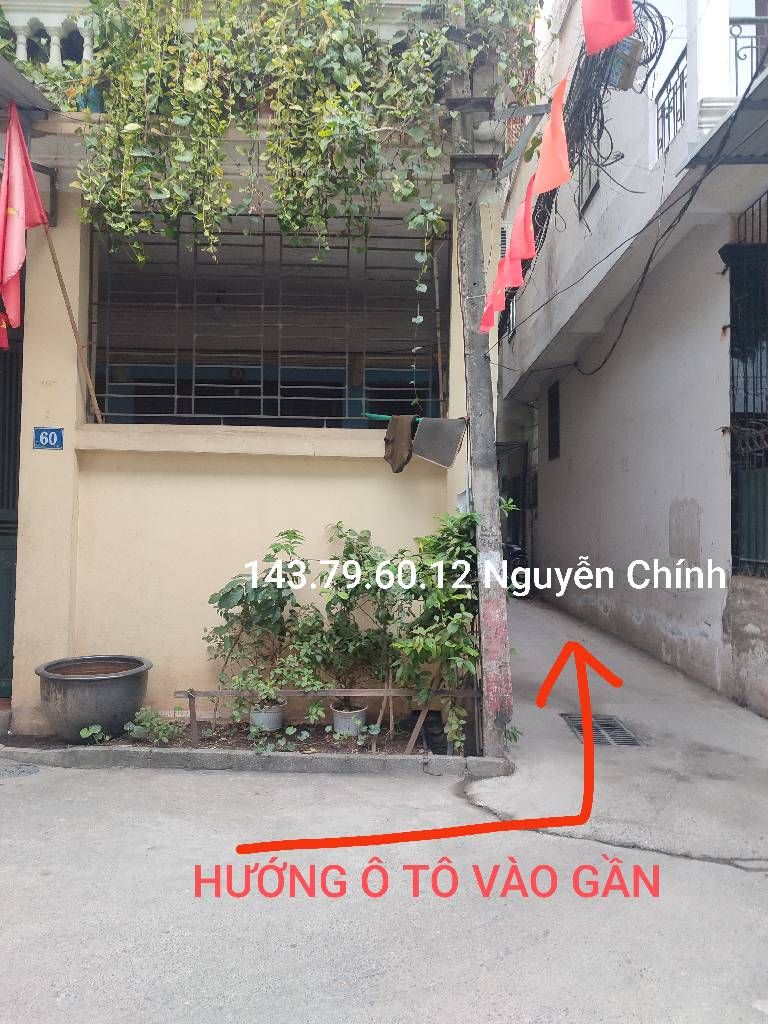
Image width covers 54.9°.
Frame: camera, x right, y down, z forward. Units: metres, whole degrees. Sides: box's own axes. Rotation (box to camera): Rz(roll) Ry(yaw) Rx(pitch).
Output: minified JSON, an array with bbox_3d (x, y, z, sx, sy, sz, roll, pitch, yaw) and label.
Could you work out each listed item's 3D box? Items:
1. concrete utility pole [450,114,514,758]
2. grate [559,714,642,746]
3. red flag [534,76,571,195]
[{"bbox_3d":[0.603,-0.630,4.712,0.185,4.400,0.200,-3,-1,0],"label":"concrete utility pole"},{"bbox_3d":[1.587,1.613,5.420,0.410,0.040,0.760,1,-1,3],"label":"grate"},{"bbox_3d":[0.487,-1.083,2.130,0.070,0.280,0.200,1,-2,-17],"label":"red flag"}]

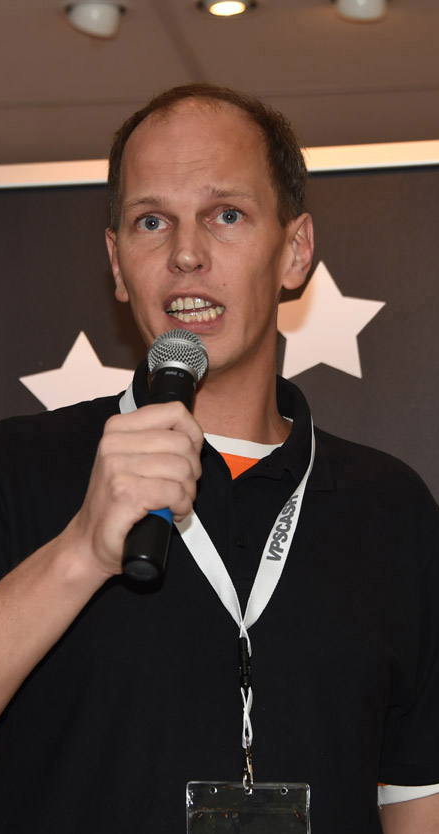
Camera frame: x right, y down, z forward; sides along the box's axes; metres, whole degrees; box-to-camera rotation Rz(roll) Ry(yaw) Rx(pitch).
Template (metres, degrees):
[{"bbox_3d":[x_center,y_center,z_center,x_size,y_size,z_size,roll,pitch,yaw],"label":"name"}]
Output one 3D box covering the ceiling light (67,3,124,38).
[{"bbox_3d":[-0.184,-0.588,5.420,0.085,0.052,0.085,6,-11,-30],"label":"ceiling light"}]

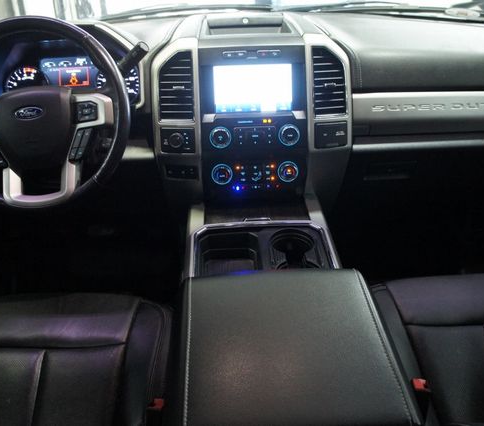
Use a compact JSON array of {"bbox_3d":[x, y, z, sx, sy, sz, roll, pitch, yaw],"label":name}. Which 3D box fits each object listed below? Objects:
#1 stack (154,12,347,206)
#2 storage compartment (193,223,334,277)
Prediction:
[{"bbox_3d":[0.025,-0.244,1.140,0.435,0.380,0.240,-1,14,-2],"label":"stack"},{"bbox_3d":[0.041,0.097,0.960,0.275,0.090,0.200,-1,25,-2],"label":"storage compartment"}]

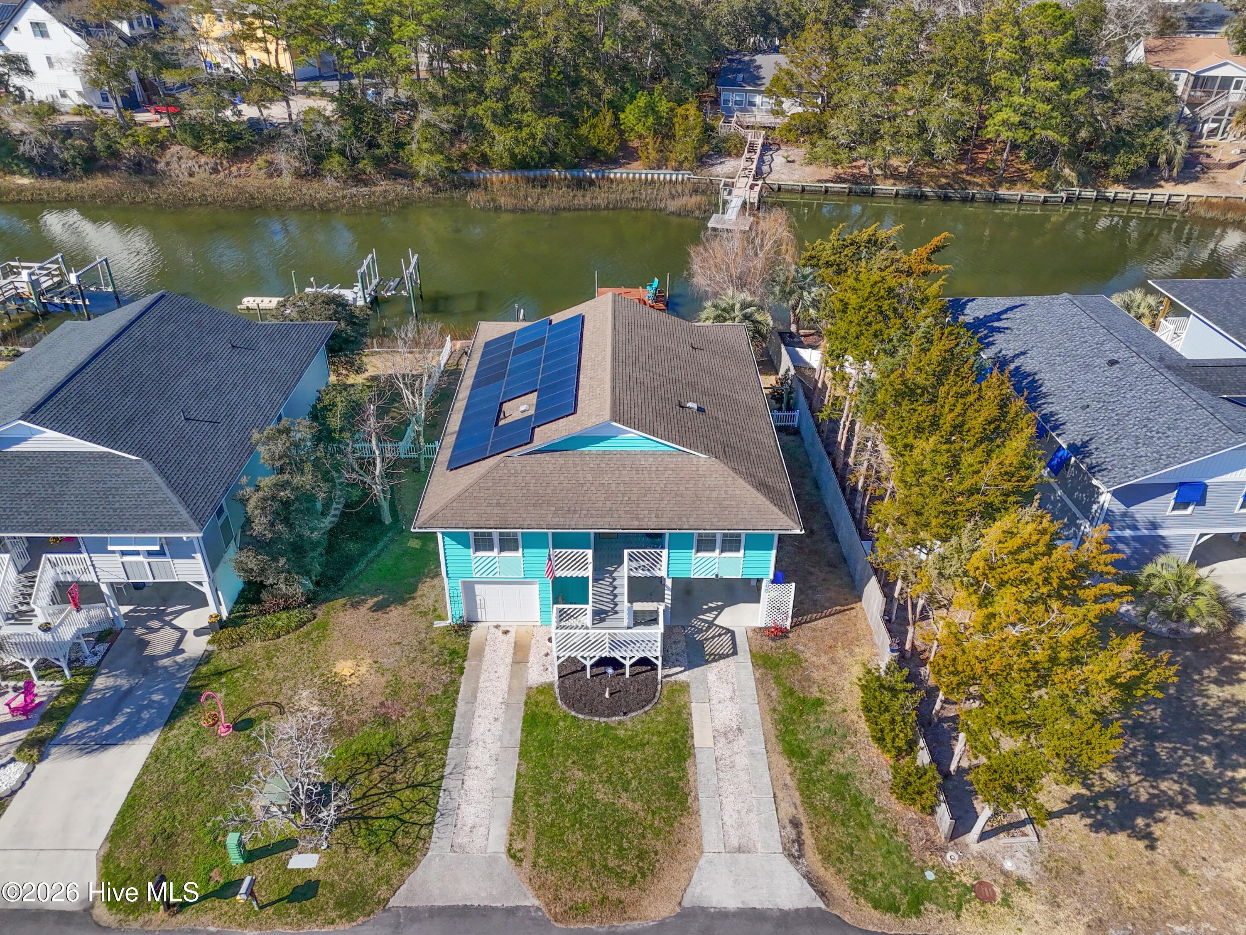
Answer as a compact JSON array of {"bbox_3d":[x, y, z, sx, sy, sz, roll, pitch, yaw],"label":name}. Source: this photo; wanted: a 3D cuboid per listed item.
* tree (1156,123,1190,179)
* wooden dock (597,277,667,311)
[{"bbox_3d":[55.690,-31.956,87.400,3.230,5.250,3.230,0,34,0],"label":"tree"},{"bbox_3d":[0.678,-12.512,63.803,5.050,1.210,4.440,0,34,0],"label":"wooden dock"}]

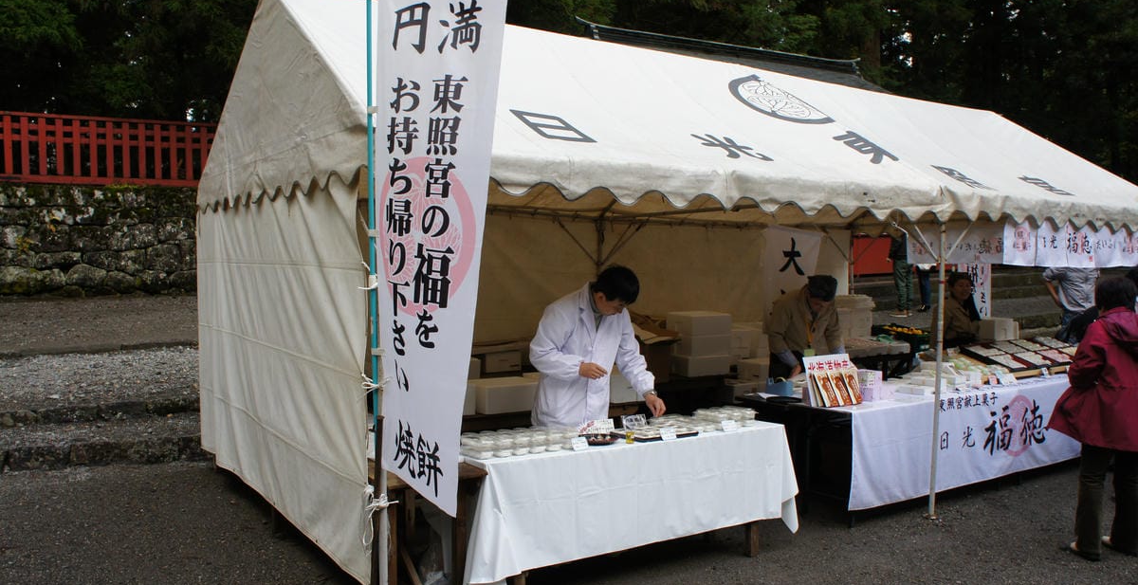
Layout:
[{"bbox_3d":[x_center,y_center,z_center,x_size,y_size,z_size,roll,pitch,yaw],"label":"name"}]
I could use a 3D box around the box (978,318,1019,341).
[{"bbox_3d":[3.754,0.330,7.477,0.316,0.160,0.148,-1,4,-33],"label":"box"}]

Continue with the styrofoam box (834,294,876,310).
[{"bbox_3d":[2.848,0.103,8.645,0.300,0.120,0.320,-2,3,-30],"label":"styrofoam box"}]

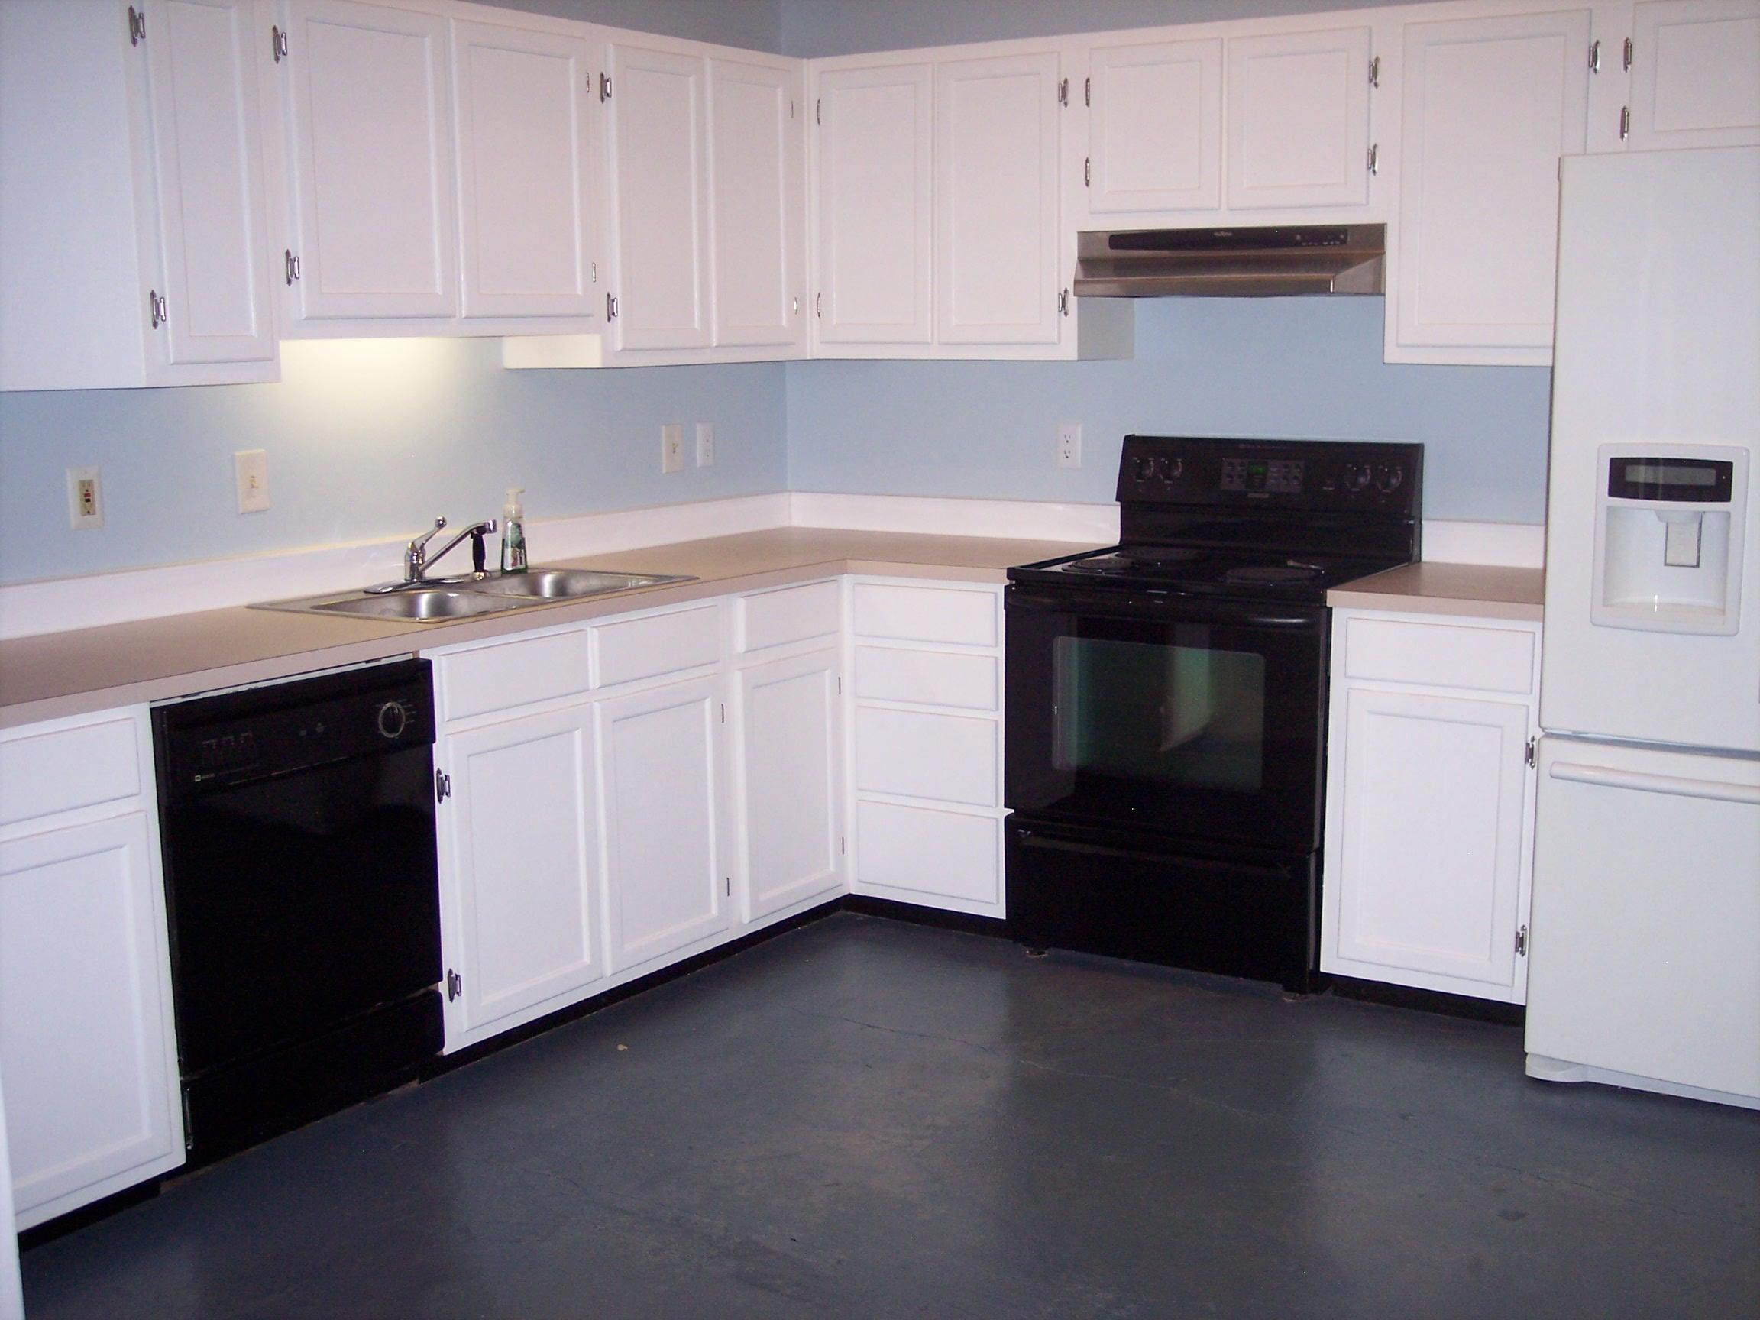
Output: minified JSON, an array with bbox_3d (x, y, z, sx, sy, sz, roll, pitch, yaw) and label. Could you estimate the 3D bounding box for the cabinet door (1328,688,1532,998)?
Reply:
[{"bbox_3d":[1.151,0.369,4.139,0.375,0.591,0.022,6,11,33],"label":"cabinet door"}]

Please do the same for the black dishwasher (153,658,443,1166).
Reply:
[{"bbox_3d":[-1.253,0.443,3.718,0.610,0.870,0.610,6,11,33],"label":"black dishwasher"}]

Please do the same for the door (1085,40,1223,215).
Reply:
[{"bbox_3d":[0.623,-1.196,4.468,0.322,0.367,0.025,6,11,33],"label":"door"}]

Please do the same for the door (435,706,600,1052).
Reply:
[{"bbox_3d":[-0.693,0.403,3.884,0.025,0.583,0.406,6,11,33],"label":"door"}]

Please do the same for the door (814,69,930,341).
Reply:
[{"bbox_3d":[-0.005,-1.114,4.905,0.331,0.661,0.025,6,11,33],"label":"door"}]

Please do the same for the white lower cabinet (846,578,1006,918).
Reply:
[{"bbox_3d":[0.283,0.169,5.068,0.482,0.825,0.625,6,11,33],"label":"white lower cabinet"}]

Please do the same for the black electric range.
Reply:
[{"bbox_3d":[0.778,0.100,4.666,0.761,1.200,0.680,6,11,33],"label":"black electric range"}]

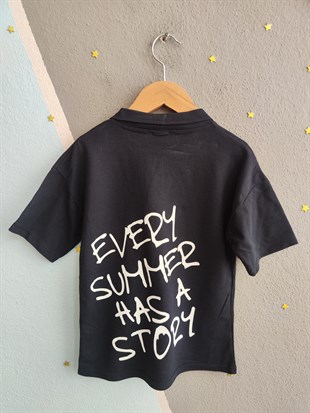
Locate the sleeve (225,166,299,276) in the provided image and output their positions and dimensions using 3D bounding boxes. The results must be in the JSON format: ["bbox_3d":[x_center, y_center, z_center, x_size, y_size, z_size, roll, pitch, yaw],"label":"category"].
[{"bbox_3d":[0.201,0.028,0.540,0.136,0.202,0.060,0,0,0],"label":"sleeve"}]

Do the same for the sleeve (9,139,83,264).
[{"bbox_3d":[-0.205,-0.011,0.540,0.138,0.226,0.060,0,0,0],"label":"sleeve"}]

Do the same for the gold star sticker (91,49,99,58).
[{"bbox_3d":[-0.119,-0.302,0.568,0.017,0.018,0.003,0,0,0],"label":"gold star sticker"}]

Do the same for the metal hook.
[{"bbox_3d":[0.022,-0.284,0.545,0.055,0.090,0.010,0,0,0],"label":"metal hook"}]

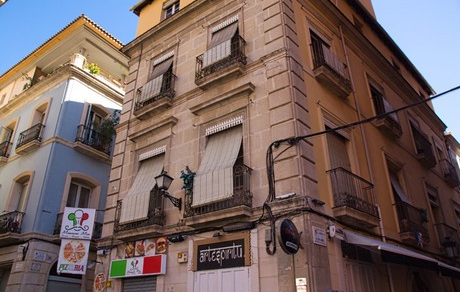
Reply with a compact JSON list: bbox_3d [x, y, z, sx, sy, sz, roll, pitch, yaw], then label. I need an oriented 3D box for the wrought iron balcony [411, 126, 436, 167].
[{"bbox_3d":[8.896,0.167,15.659,1.680,1.030,0.330,24,-35,-38],"label":"wrought iron balcony"}]

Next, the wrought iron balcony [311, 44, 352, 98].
[{"bbox_3d":[3.130,-2.303,10.567,1.638,1.369,0.395,23,-34,-39],"label":"wrought iron balcony"}]

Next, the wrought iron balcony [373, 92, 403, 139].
[{"bbox_3d":[5.984,-1.028,13.069,1.495,1.394,0.395,23,-34,-39],"label":"wrought iron balcony"}]

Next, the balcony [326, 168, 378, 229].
[{"bbox_3d":[3.210,1.395,8.849,1.848,1.210,0.395,23,-34,-39],"label":"balcony"}]

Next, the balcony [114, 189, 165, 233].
[{"bbox_3d":[-2.658,2.086,10.206,1.831,1.235,0.395,-17,-30,31],"label":"balcony"}]

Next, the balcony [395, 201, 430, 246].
[{"bbox_3d":[6.024,2.562,11.330,1.800,0.990,0.340,24,-35,-38],"label":"balcony"}]

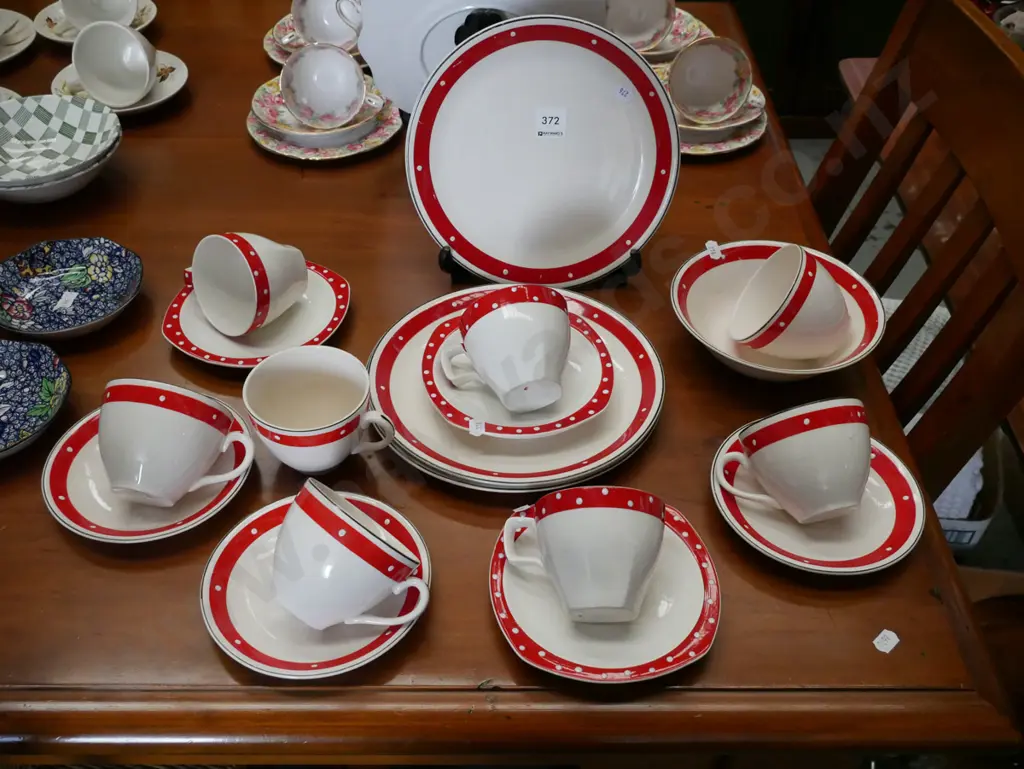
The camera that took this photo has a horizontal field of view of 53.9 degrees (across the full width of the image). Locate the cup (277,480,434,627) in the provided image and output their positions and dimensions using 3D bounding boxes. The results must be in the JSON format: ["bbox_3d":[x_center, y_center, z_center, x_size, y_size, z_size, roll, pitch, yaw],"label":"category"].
[{"bbox_3d":[-0.109,0.122,0.645,0.107,0.089,0.071,36,74,1],"label":"cup"}]

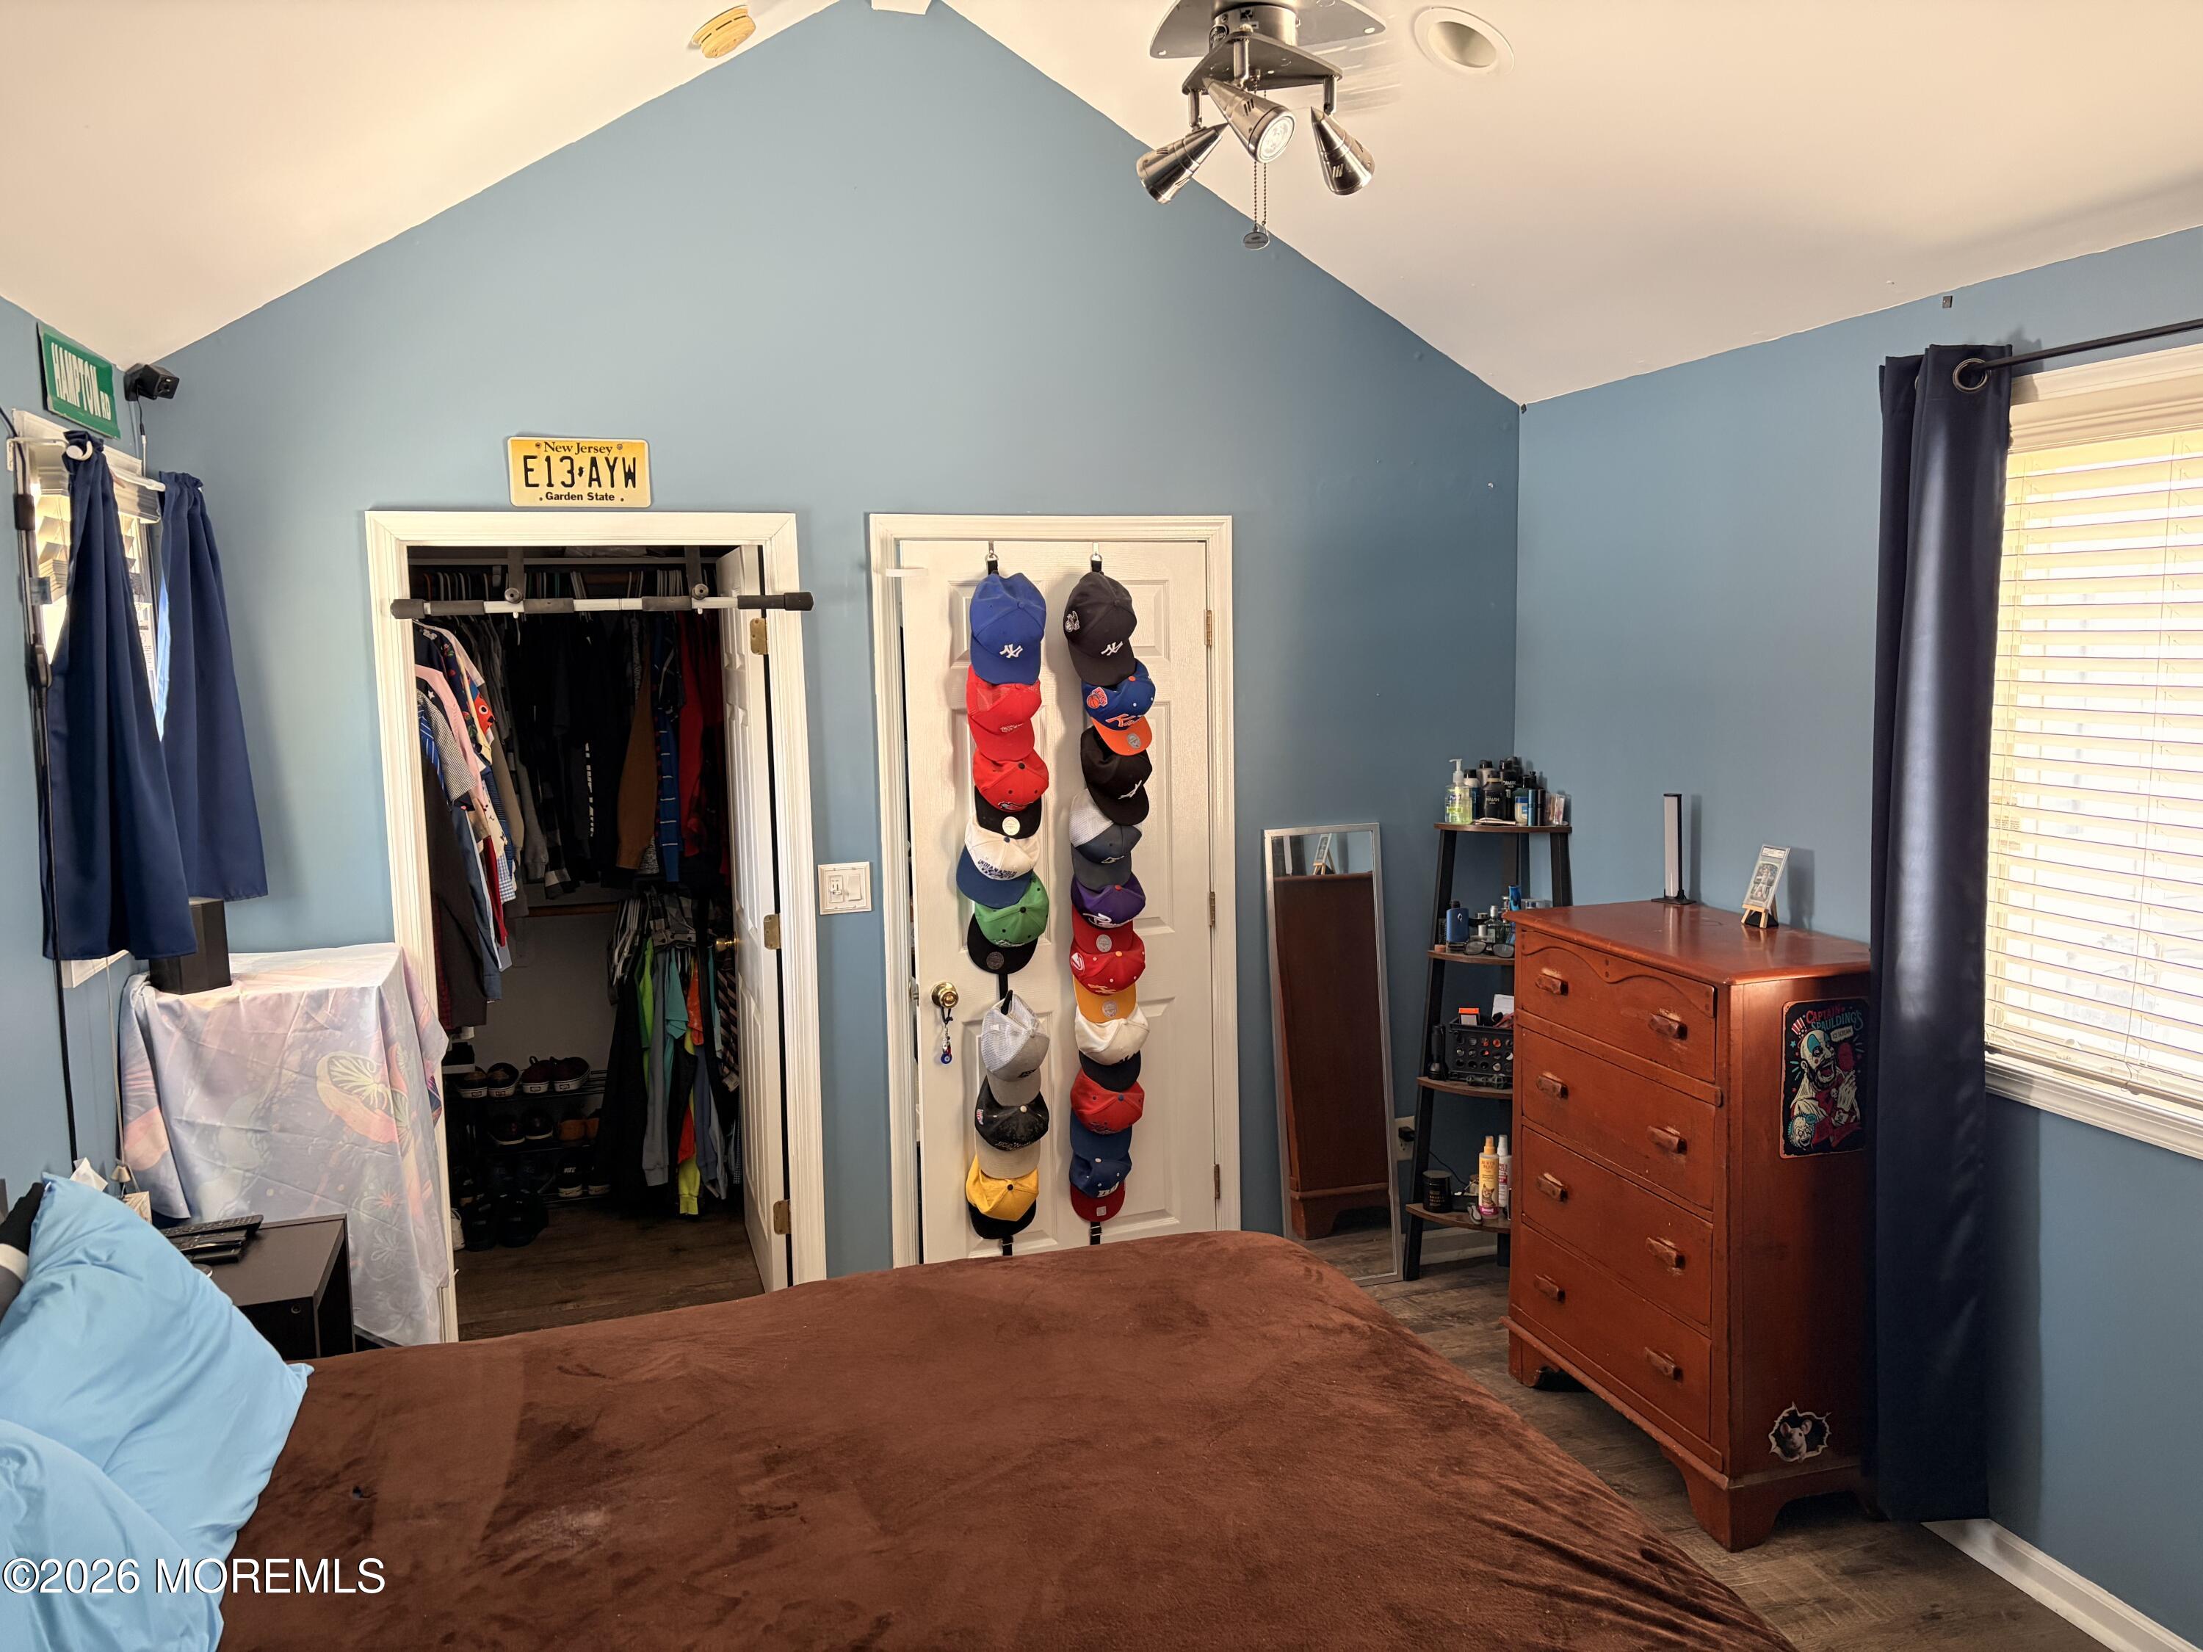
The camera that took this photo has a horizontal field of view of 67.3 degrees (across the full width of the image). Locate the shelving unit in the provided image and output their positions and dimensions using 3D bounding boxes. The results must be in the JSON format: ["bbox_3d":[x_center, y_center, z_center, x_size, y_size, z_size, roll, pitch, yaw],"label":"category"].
[{"bbox_3d":[1.067,0.621,4.483,0.520,1.257,0.340,2,7,25],"label":"shelving unit"}]

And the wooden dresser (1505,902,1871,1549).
[{"bbox_3d":[1.266,0.791,3.585,0.420,1.110,0.820,-3,7,-17],"label":"wooden dresser"}]

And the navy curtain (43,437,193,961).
[{"bbox_3d":[-1.688,-0.213,2.824,0.190,0.880,0.320,-3,7,-17],"label":"navy curtain"}]

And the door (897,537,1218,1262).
[{"bbox_3d":[-0.093,0.284,4.255,0.795,2.010,0.040,-3,7,-17],"label":"door"}]

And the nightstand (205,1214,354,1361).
[{"bbox_3d":[-1.600,1.136,3.047,0.380,0.655,0.440,-3,7,-17],"label":"nightstand"}]

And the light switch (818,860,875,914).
[{"bbox_3d":[-0.627,0.154,4.057,0.123,0.120,0.012,-3,7,-17],"label":"light switch"}]

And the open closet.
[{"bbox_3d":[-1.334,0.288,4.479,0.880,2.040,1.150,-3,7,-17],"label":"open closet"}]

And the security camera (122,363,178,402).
[{"bbox_3d":[-1.998,-0.929,3.457,0.115,0.090,0.080,2,7,23],"label":"security camera"}]

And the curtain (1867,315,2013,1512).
[{"bbox_3d":[1.524,0.240,3.022,0.180,2.150,0.220,-3,7,-17],"label":"curtain"}]

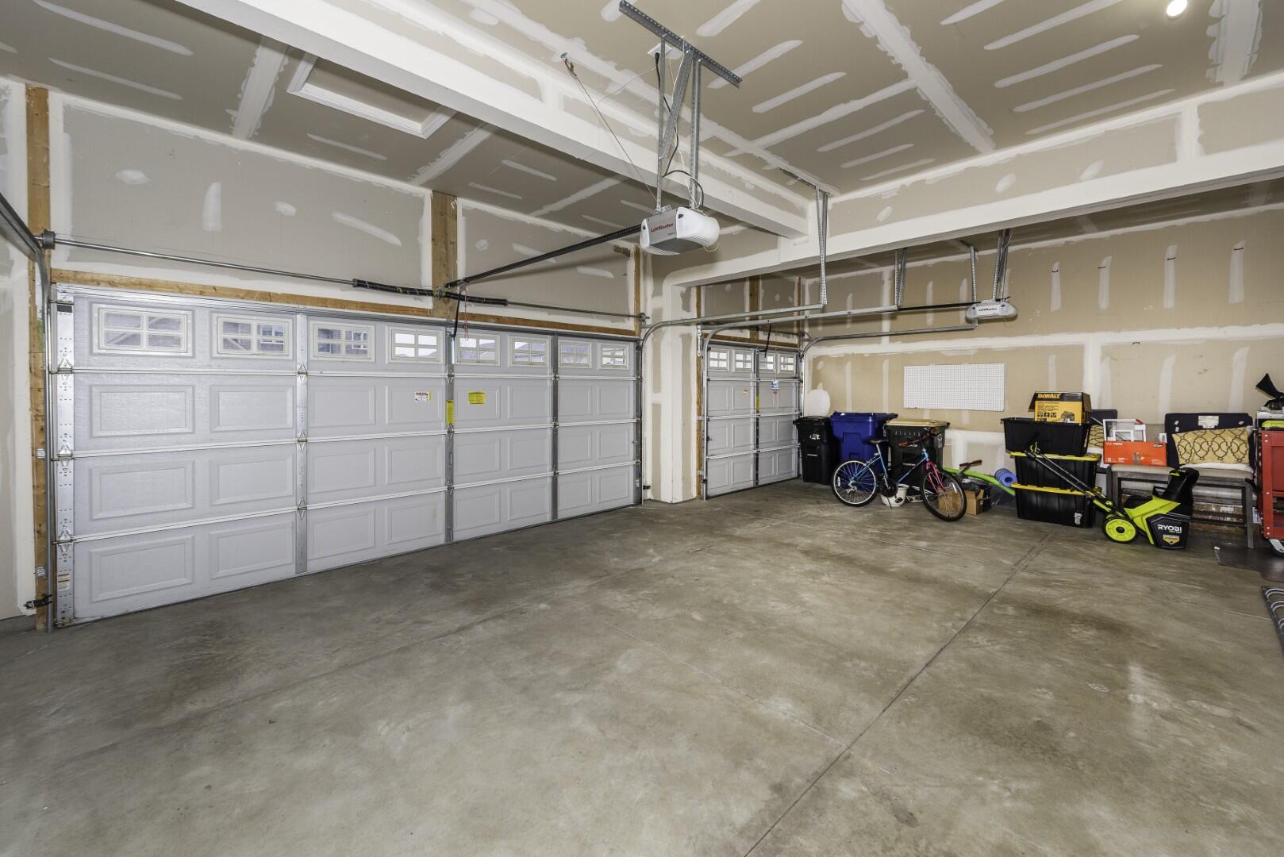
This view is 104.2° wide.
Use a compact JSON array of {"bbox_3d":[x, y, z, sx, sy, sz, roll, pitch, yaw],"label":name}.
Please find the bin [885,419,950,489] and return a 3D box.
[{"bbox_3d":[3.800,0.434,6.900,0.720,1.060,0.600,-4,6,-43],"label":"bin"}]

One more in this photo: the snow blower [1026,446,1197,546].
[{"bbox_3d":[4.599,0.611,4.979,1.200,0.890,0.480,4,6,43],"label":"snow blower"}]

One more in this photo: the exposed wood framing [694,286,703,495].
[{"bbox_3d":[0.795,-0.545,6.880,0.105,2.970,0.050,-4,6,-42],"label":"exposed wood framing"}]

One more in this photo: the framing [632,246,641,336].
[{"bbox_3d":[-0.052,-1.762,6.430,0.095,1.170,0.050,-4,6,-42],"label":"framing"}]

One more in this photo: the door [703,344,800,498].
[{"bbox_3d":[1.737,-0.188,7.465,2.440,2.100,0.070,-4,6,-43],"label":"door"}]

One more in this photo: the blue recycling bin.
[{"bbox_3d":[3.325,0.346,7.450,0.760,1.130,0.680,-4,6,-43],"label":"blue recycling bin"}]

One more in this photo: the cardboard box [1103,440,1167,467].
[{"bbox_3d":[5.170,0.260,5.227,0.250,0.235,0.455,-4,6,-43],"label":"cardboard box"}]

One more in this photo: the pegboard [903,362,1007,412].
[{"bbox_3d":[4.185,-0.560,6.756,0.020,0.620,1.220,-4,6,-43],"label":"pegboard"}]

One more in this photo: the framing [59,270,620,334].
[{"bbox_3d":[-1.886,-1.080,4.750,4.870,0.100,0.050,-4,7,-42],"label":"framing"}]

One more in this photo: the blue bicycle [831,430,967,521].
[{"bbox_3d":[3.065,0.520,6.060,1.560,0.980,0.550,5,6,41],"label":"blue bicycle"}]

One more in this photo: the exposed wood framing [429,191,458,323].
[{"bbox_3d":[-1.894,-1.640,4.778,0.245,1.170,0.045,-4,6,-43],"label":"exposed wood framing"}]

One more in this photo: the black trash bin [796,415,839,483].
[{"bbox_3d":[2.784,0.327,7.796,0.620,1.020,0.590,-4,6,-43],"label":"black trash bin"}]

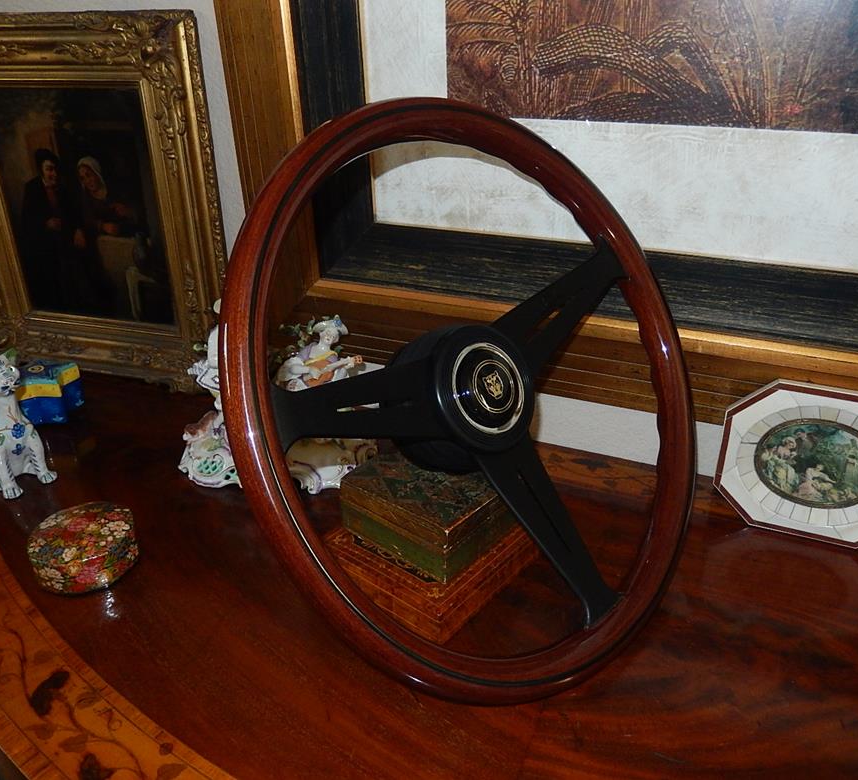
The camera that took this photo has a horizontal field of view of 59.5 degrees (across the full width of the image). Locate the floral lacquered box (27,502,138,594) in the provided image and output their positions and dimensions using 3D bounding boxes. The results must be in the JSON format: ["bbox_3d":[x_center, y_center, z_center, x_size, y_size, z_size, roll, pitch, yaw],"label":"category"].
[{"bbox_3d":[-0.264,0.118,0.584,0.083,0.035,0.075,-5,30,-5],"label":"floral lacquered box"}]

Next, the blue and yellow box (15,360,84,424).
[{"bbox_3d":[-0.394,0.001,0.786,0.070,0.047,0.065,-5,30,-5],"label":"blue and yellow box"}]

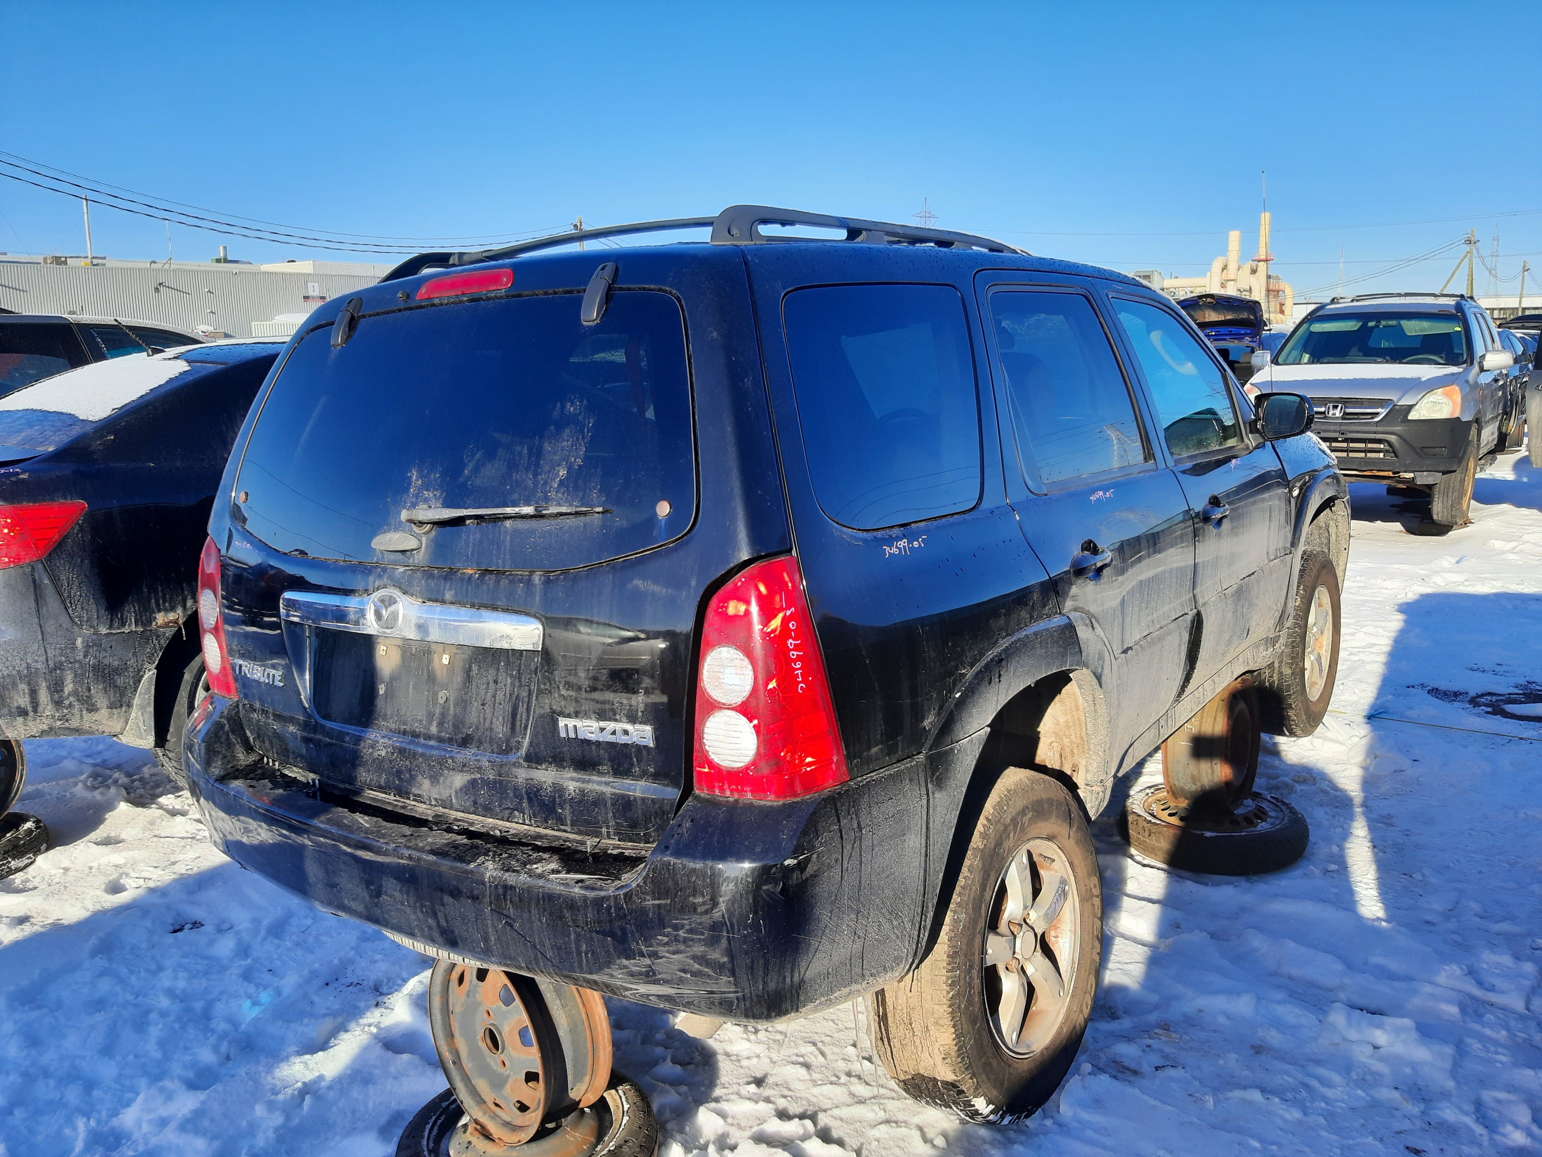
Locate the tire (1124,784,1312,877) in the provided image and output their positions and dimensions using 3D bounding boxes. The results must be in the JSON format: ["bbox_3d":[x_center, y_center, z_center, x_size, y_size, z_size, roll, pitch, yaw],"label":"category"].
[{"bbox_3d":[1.395,0.778,3.660,0.550,0.120,0.550,6,13,35],"label":"tire"}]

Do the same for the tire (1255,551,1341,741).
[{"bbox_3d":[2.014,0.244,4.480,0.225,0.710,0.710,4,11,36],"label":"tire"}]

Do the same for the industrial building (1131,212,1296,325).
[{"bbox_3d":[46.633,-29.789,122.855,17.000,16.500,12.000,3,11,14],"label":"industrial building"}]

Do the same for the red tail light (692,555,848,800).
[{"bbox_3d":[-0.008,0.139,1.663,0.215,0.355,0.165,4,11,36],"label":"red tail light"}]

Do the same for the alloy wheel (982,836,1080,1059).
[{"bbox_3d":[0.472,0.745,2.420,0.180,0.440,0.440,4,11,36],"label":"alloy wheel"}]

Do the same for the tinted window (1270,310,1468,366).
[{"bbox_3d":[5.044,-2.009,9.656,1.420,0.140,0.760,8,50,36],"label":"tinted window"}]

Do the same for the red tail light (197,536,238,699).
[{"bbox_3d":[-1.189,0.060,2.569,0.190,0.370,0.170,4,13,35],"label":"red tail light"}]

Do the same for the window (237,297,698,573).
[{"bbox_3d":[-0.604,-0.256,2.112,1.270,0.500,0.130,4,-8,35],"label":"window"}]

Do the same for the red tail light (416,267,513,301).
[{"bbox_3d":[-0.548,-0.534,2.103,0.275,0.048,0.050,4,11,36],"label":"red tail light"}]

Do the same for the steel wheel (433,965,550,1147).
[{"bbox_3d":[-0.507,0.903,2.319,0.390,0.390,0.160,8,14,42],"label":"steel wheel"}]

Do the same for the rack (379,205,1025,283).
[{"bbox_3d":[-0.104,-0.761,2.770,0.980,0.105,1.340,4,13,35],"label":"rack"}]

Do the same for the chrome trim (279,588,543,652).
[{"bbox_3d":[-0.651,0.057,2.018,0.735,0.090,0.060,4,11,36],"label":"chrome trim"}]

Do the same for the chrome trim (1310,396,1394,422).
[{"bbox_3d":[4.134,-1.240,8.481,0.740,0.170,0.120,9,13,38],"label":"chrome trim"}]

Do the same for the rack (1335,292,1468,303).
[{"bbox_3d":[5.882,-2.557,10.708,1.070,0.100,1.450,8,15,36],"label":"rack"}]

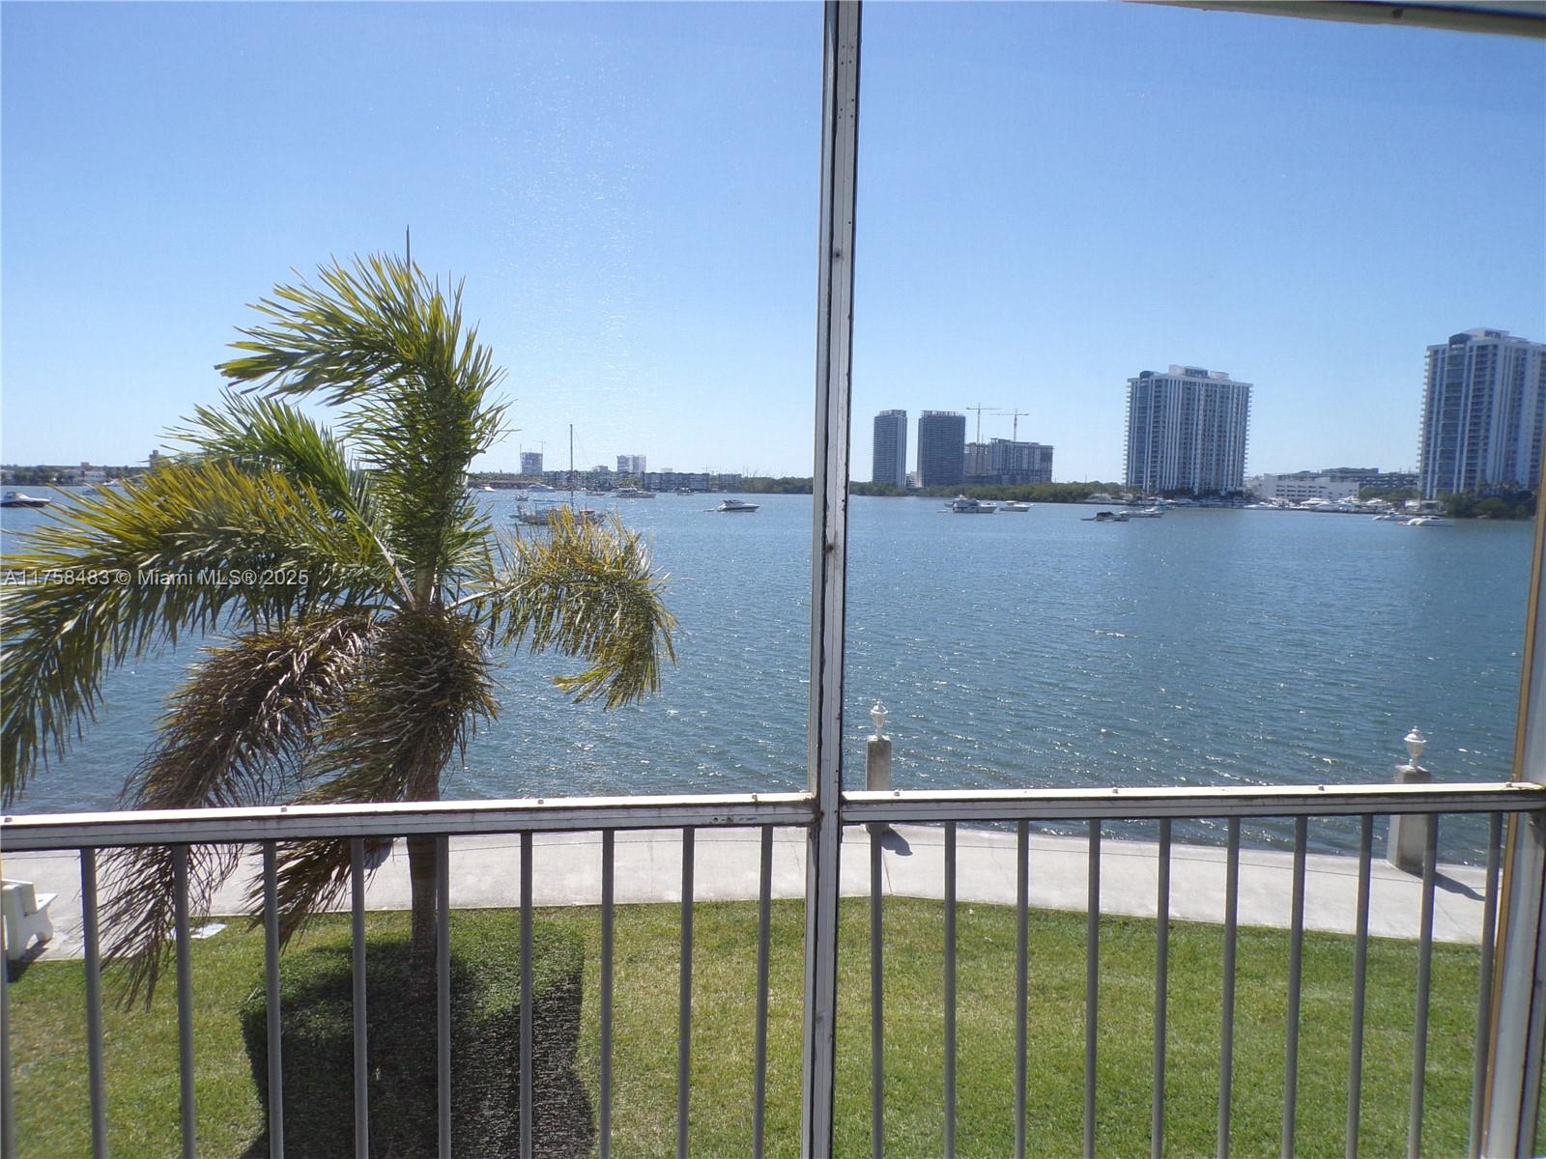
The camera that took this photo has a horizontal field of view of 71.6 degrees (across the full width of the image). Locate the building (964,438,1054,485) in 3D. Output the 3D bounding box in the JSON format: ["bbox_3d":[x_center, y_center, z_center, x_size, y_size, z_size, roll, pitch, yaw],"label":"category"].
[{"bbox_3d":[314.850,-148.650,1435.000,98.350,73.250,62.000,-1,5,-25],"label":"building"}]

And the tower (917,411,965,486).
[{"bbox_3d":[219.020,-162.480,1390.000,52.800,104.850,22.000,0,5,-9],"label":"tower"}]

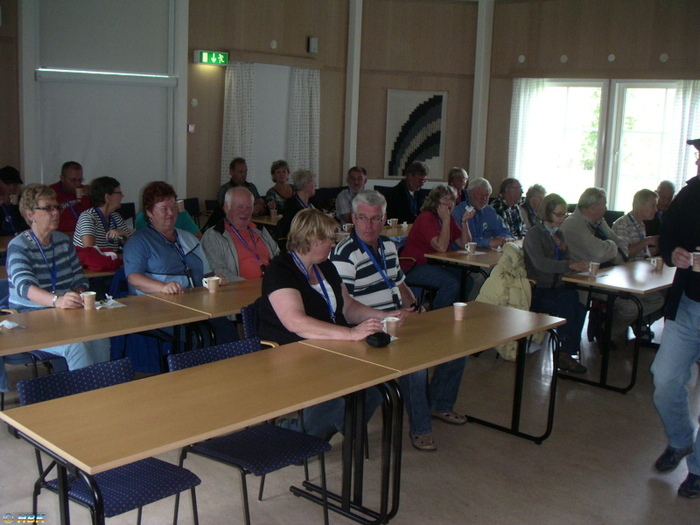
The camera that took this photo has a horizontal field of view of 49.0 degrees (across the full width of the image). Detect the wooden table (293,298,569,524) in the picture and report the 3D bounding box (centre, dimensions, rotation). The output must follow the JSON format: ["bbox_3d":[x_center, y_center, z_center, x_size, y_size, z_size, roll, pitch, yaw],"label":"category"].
[{"bbox_3d":[0.460,0.689,3.904,0.598,0.706,1.382,11,13,43],"label":"wooden table"}]

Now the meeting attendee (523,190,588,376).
[{"bbox_3d":[1.551,0.139,5.664,0.706,1.284,0.490,9,12,38],"label":"meeting attendee"}]

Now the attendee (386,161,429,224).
[{"bbox_3d":[0.634,-0.329,7.794,0.780,1.372,0.560,10,13,41],"label":"attendee"}]

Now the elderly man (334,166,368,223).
[{"bbox_3d":[0.160,-0.318,8.080,0.764,1.313,0.539,11,13,43],"label":"elderly man"}]

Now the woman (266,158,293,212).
[{"bbox_3d":[-0.735,-0.445,8.359,0.500,1.321,0.720,-4,11,-32],"label":"woman"}]

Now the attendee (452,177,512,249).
[{"bbox_3d":[1.159,-0.074,6.615,0.800,1.291,0.600,11,13,42],"label":"attendee"}]

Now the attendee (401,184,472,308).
[{"bbox_3d":[0.739,-0.026,6.631,0.833,1.245,0.529,9,12,38],"label":"attendee"}]

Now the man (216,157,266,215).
[{"bbox_3d":[-1.090,-0.410,8.018,0.580,1.340,0.750,-5,12,-37],"label":"man"}]

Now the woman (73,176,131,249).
[{"bbox_3d":[-1.721,0.009,5.629,0.750,1.251,0.550,9,12,37],"label":"woman"}]

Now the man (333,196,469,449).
[{"bbox_3d":[0.235,0.274,4.195,0.760,1.331,0.630,11,13,43],"label":"man"}]

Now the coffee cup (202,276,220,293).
[{"bbox_3d":[-0.783,0.126,4.379,0.105,0.080,0.075,2,9,0],"label":"coffee cup"}]

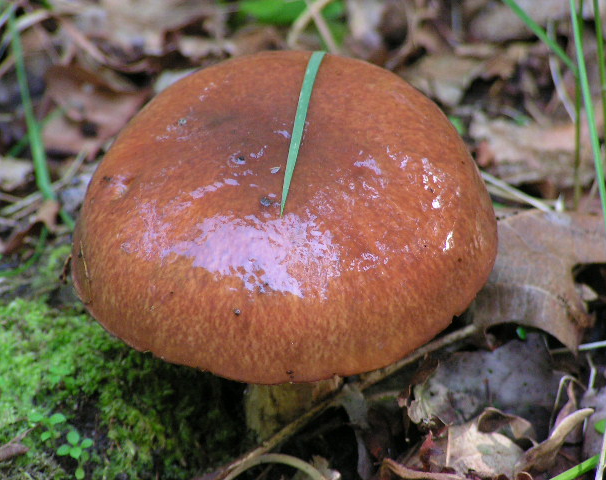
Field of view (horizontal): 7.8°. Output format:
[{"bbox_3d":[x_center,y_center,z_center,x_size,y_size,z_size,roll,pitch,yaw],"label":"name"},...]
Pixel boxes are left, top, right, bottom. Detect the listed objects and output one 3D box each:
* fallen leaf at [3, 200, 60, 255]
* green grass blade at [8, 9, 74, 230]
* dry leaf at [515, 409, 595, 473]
[{"bbox_3d":[-0.080,-0.004,1.305,0.018,0.012,0.014,0,32,0],"label":"fallen leaf"},{"bbox_3d":[-0.080,-0.036,1.335,0.008,0.009,0.073,-24,66,14],"label":"green grass blade"},{"bbox_3d":[0.069,0.055,1.215,0.021,0.012,0.015,0,32,0],"label":"dry leaf"}]

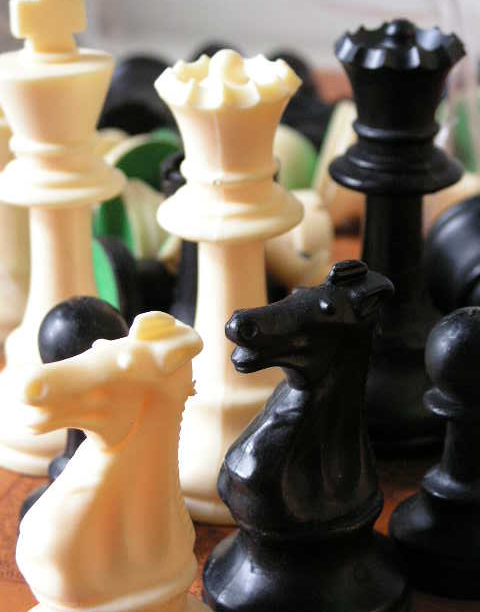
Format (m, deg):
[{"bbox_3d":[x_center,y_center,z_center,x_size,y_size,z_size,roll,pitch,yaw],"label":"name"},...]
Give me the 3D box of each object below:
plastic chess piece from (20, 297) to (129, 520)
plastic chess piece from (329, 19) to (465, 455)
[{"bbox_3d":[-0.025,0.020,0.248,0.025,0.046,0.025,-1,24,0],"label":"plastic chess piece"},{"bbox_3d":[0.029,-0.014,0.281,0.032,0.081,0.032,-1,24,0],"label":"plastic chess piece"}]

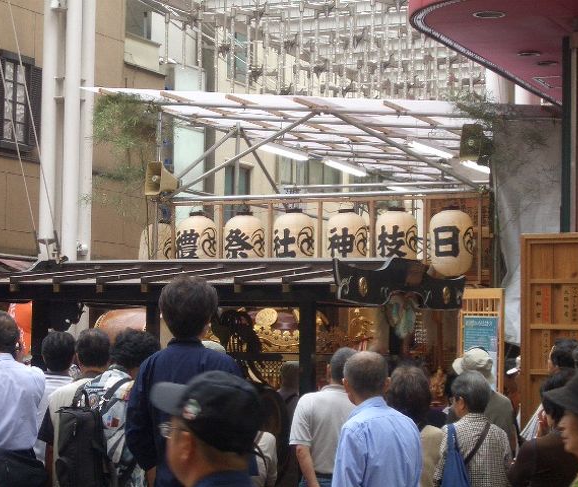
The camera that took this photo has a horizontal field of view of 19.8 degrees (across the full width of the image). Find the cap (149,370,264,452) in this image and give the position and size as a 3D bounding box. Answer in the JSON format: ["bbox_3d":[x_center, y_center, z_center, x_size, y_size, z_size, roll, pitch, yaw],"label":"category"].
[{"bbox_3d":[-0.174,0.339,3.729,0.280,0.130,0.173,31,18,28],"label":"cap"}]

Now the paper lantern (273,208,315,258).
[{"bbox_3d":[0.054,0.000,16.700,0.420,0.700,0.420,1,-3,0],"label":"paper lantern"}]

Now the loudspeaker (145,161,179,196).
[{"bbox_3d":[-1.261,-0.635,16.600,0.290,0.335,0.250,10,-8,-36],"label":"loudspeaker"}]

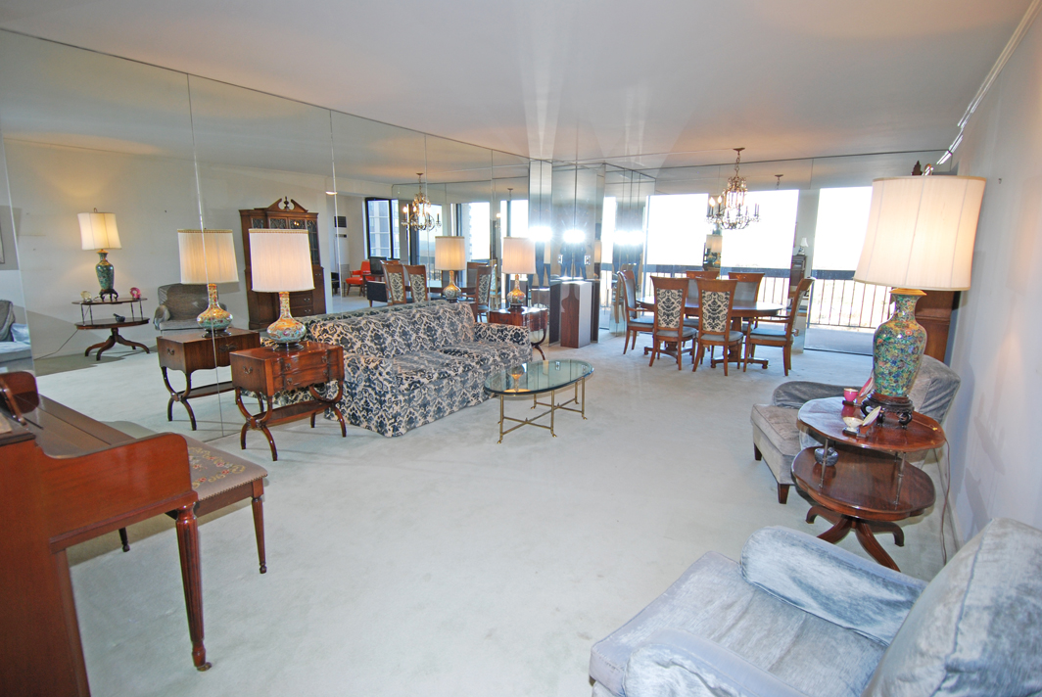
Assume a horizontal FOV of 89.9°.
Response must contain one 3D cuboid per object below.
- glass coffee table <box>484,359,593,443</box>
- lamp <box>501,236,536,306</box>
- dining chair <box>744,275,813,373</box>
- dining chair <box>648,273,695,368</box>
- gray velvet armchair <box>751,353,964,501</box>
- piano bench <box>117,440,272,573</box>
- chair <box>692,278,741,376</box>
[{"bbox_3d":[0.180,0.414,4.358,0.636,0.404,1.302,8,14,33],"label":"glass coffee table"},{"bbox_3d":[-0.026,-0.882,6.169,0.401,0.844,0.401,1,12,0],"label":"lamp"},{"bbox_3d":[3.038,-0.277,6.192,0.593,1.117,0.593,8,14,33],"label":"dining chair"},{"bbox_3d":[1.886,-0.336,6.439,0.471,1.110,0.593,8,14,33],"label":"dining chair"},{"bbox_3d":[1.951,0.461,3.212,0.851,0.799,0.836,2,12,8],"label":"gray velvet armchair"},{"bbox_3d":[-1.540,0.766,2.397,0.740,0.474,0.392,8,14,33],"label":"piano bench"},{"bbox_3d":[2.347,-0.280,6.176,0.471,1.117,0.593,8,14,33],"label":"chair"}]

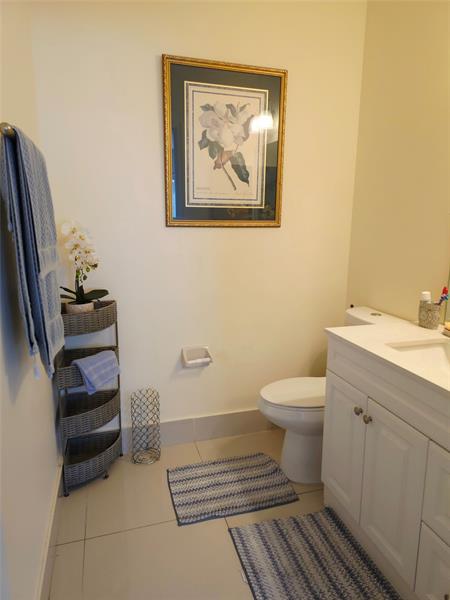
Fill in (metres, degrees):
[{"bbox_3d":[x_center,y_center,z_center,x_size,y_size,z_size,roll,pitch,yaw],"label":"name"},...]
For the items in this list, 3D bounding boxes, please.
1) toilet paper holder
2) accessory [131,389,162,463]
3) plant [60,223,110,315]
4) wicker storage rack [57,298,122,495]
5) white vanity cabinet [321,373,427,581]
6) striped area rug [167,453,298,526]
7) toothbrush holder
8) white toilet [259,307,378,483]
[{"bbox_3d":[-0.158,0.322,2.272,0.157,0.089,0.076,-3,11,-16],"label":"toilet paper holder"},{"bbox_3d":[-0.443,0.691,2.219,0.144,0.410,0.141,-3,11,-16],"label":"accessory"},{"bbox_3d":[-0.679,-0.112,1.897,0.236,0.503,0.210,-3,11,-16],"label":"plant"},{"bbox_3d":[-0.682,0.477,2.017,0.304,0.904,0.304,-3,11,-16],"label":"wicker storage rack"},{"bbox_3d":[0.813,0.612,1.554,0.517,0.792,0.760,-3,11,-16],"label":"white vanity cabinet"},{"bbox_3d":[0.016,0.933,2.027,0.570,0.013,0.406,-3,11,-16],"label":"striped area rug"},{"bbox_3d":[0.925,0.068,1.780,0.081,0.118,0.081,-3,11,-16],"label":"toothbrush holder"},{"bbox_3d":[0.533,0.502,2.124,0.701,0.828,0.380,-3,11,-16],"label":"white toilet"}]

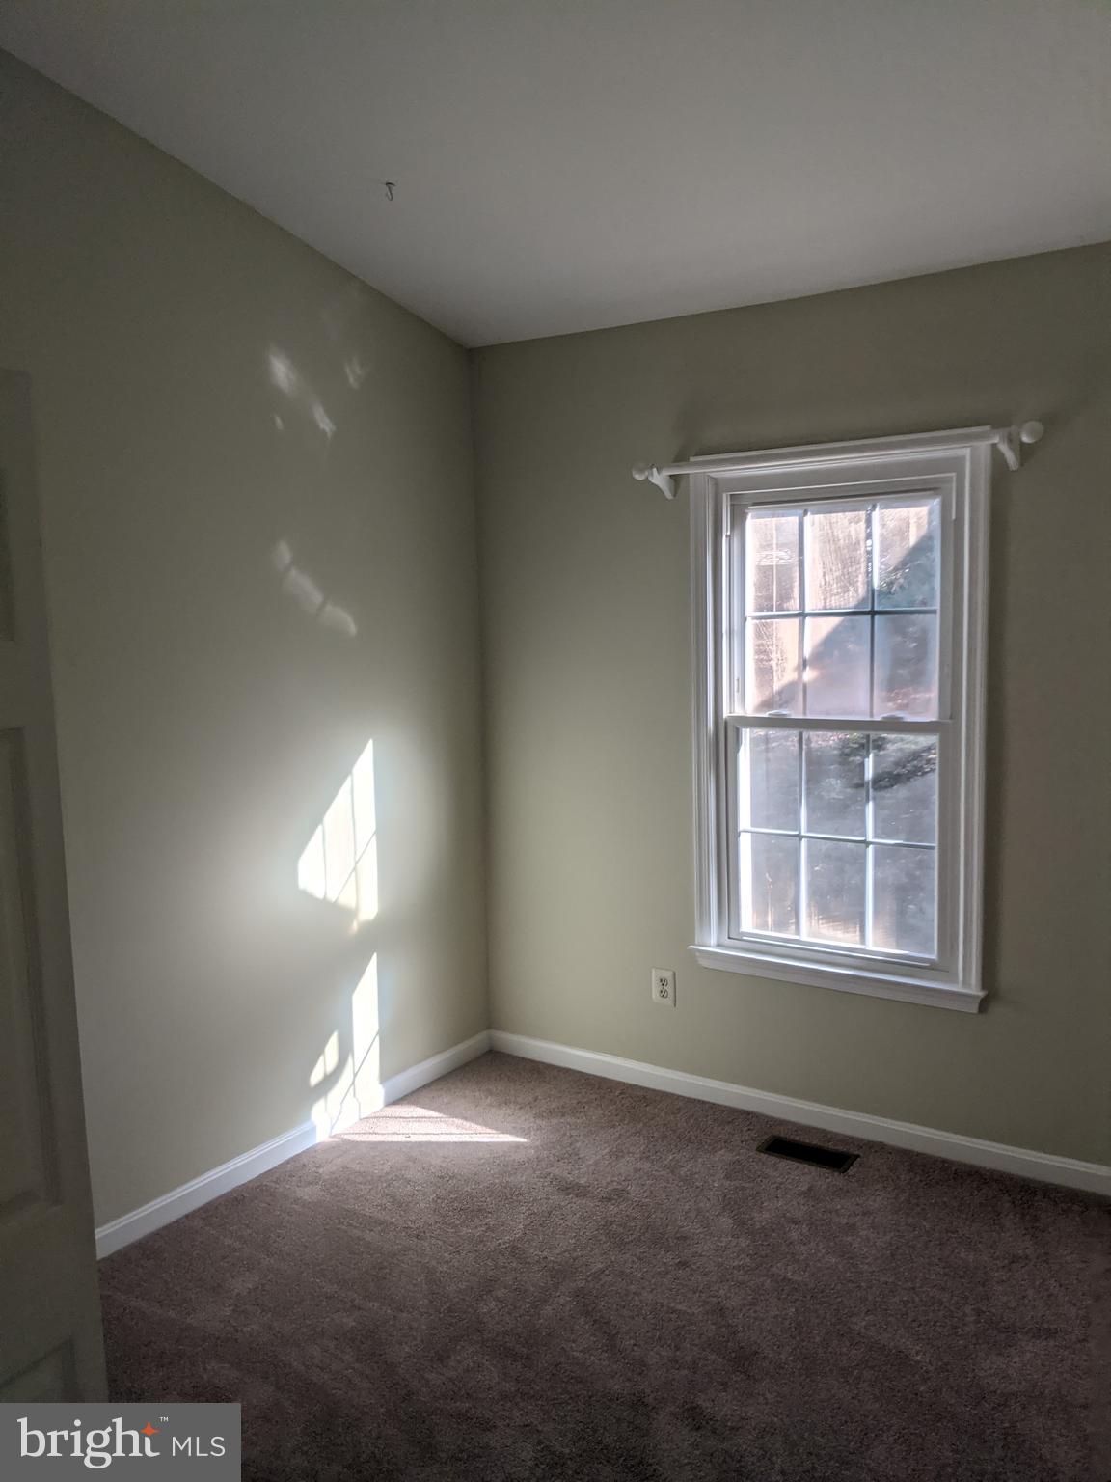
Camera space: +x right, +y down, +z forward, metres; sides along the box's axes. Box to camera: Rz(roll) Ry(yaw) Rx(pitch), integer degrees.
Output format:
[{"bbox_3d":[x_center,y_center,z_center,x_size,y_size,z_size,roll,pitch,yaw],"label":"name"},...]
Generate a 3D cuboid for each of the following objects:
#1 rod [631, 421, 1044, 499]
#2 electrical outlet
[{"bbox_3d":[0.771,-0.803,3.362,1.228,0.112,0.138,3,7,33],"label":"rod"},{"bbox_3d":[0.365,0.833,3.907,0.083,0.121,0.008,3,7,33],"label":"electrical outlet"}]

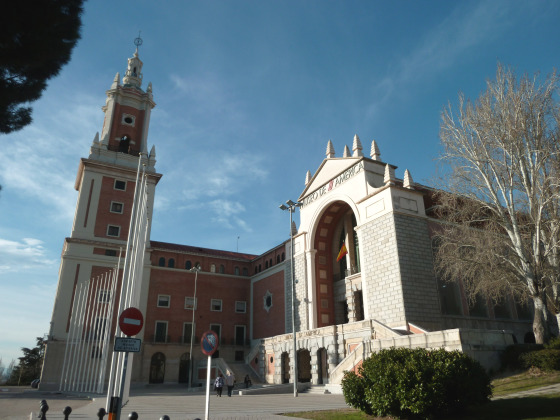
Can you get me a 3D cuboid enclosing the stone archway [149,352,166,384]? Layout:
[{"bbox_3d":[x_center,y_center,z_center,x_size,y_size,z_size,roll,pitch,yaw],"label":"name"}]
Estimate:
[{"bbox_3d":[-18.972,24.587,62.799,2.257,4.607,0.800,11,-25,-26],"label":"stone archway"}]

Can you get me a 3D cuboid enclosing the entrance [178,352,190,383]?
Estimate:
[{"bbox_3d":[-15.152,25.267,64.737,1.999,4.605,0.800,11,-25,-26],"label":"entrance"}]

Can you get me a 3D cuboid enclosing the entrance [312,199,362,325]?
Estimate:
[{"bbox_3d":[8.059,7.196,51.550,3.200,16.478,11.204,11,-25,-26],"label":"entrance"}]

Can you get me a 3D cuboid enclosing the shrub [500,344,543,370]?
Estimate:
[{"bbox_3d":[14.619,9.107,24.814,2.400,1.700,2.000,-1,-22,0],"label":"shrub"}]

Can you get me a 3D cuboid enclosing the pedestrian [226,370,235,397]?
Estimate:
[{"bbox_3d":[-3.782,13.422,31.129,0.520,1.740,0.350,-1,-22,0],"label":"pedestrian"}]

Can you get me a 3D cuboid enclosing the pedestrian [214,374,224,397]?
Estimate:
[{"bbox_3d":[-4.649,13.565,31.308,0.520,1.630,0.350,-1,-22,0],"label":"pedestrian"}]

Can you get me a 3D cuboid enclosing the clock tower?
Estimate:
[{"bbox_3d":[-30.327,-4.518,75.072,13.123,68.841,13.123,11,-25,-26],"label":"clock tower"}]

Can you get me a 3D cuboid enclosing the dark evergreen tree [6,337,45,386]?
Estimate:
[{"bbox_3d":[-49.229,30.249,81.892,8.000,10.000,8.000,-1,-22,0],"label":"dark evergreen tree"}]

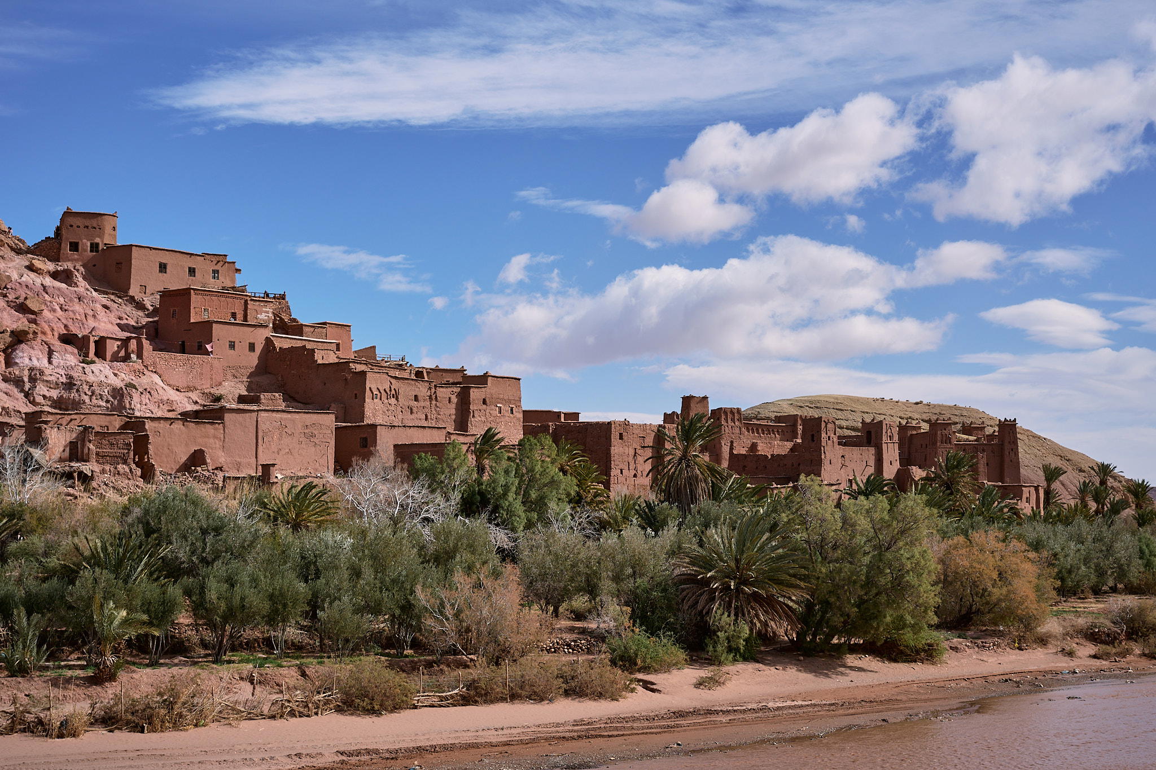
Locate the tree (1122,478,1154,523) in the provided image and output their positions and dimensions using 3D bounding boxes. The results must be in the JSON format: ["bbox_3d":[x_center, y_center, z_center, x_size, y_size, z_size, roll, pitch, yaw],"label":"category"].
[{"bbox_3d":[84.891,17.806,258.000,4.700,7.400,4.700,0,-4,0],"label":"tree"}]

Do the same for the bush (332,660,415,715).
[{"bbox_3d":[-6.582,9.782,55.000,2.650,1.600,2.300,0,-4,0],"label":"bush"}]

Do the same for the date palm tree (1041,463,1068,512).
[{"bbox_3d":[72.294,16.026,258.000,4.000,8.200,4.100,0,-4,0],"label":"date palm tree"}]

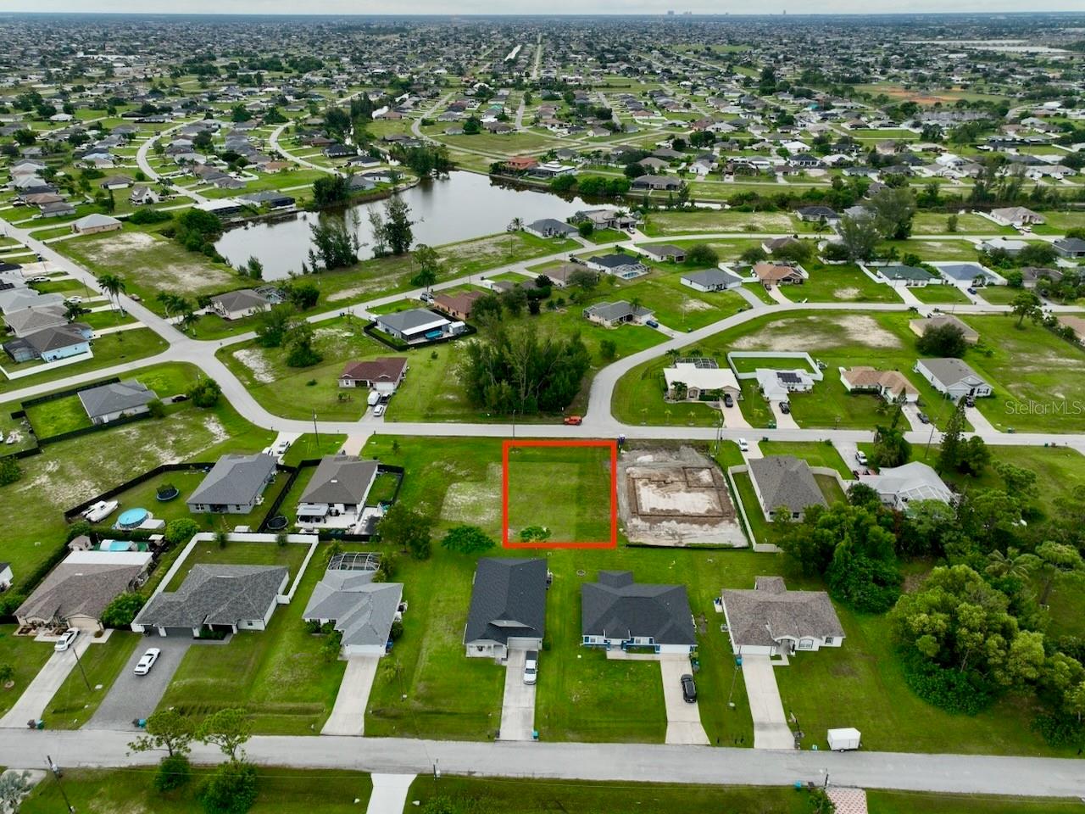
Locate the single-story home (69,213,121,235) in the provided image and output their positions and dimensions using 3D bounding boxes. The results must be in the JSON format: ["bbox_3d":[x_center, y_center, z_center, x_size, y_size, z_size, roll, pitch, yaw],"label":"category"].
[{"bbox_3d":[-214.718,-88.131,361.812,14.310,5.700,18.130,21,34,34],"label":"single-story home"}]

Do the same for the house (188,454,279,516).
[{"bbox_3d":[-65.800,15.254,161.706,13.000,5.400,19.800,1,28,1],"label":"house"}]

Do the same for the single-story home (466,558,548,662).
[{"bbox_3d":[-5.650,32.719,128.408,12.400,5.500,21.200,1,28,1],"label":"single-story home"}]

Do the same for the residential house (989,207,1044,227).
[{"bbox_3d":[241.190,-97.430,381.900,18.090,5.400,21.110,1,28,2],"label":"residential house"}]

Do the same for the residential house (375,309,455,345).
[{"bbox_3d":[-42.738,-28.288,249.173,17.430,4.800,19.390,-23,35,-36],"label":"residential house"}]

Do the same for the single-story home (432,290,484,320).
[{"bbox_3d":[-26.570,-38.500,271.030,18.090,5.400,19.900,-24,36,-38],"label":"single-story home"}]

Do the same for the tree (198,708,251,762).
[{"bbox_3d":[-43.660,46.330,105.420,6.900,10.500,6.900,0,28,0],"label":"tree"}]

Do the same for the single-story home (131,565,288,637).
[{"bbox_3d":[-59.080,33.640,134.960,23.120,5.300,16.290,0,28,1],"label":"single-story home"}]

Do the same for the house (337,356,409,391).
[{"bbox_3d":[-49.470,-10.780,218.820,17.290,5.300,16.890,-1,28,-1],"label":"house"}]

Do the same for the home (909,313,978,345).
[{"bbox_3d":[131.870,-26.070,247.430,16.390,5.300,15.380,0,28,1],"label":"home"}]

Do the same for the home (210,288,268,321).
[{"bbox_3d":[-104.163,-36.286,260.083,14.390,5.000,17.850,-21,34,-34],"label":"home"}]

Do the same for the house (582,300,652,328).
[{"bbox_3d":[25.154,-31.937,251.818,17.550,5.000,17.250,-20,34,-33],"label":"house"}]

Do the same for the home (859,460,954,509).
[{"bbox_3d":[77.400,16.502,159.763,19.400,5.000,14.200,1,28,1],"label":"home"}]

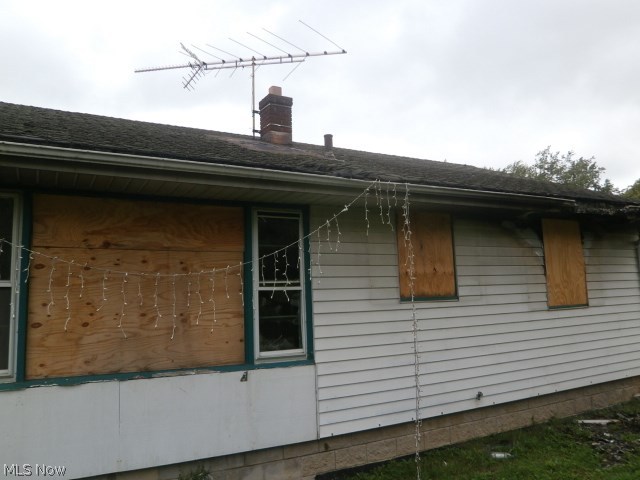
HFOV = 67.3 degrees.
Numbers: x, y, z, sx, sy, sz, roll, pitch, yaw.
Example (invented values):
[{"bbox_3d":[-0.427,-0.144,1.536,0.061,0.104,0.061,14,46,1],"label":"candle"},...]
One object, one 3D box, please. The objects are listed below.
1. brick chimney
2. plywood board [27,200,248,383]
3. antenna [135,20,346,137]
[{"bbox_3d":[-0.746,-2.103,8.247,0.430,1.067,0.430,2,-7,-28],"label":"brick chimney"},{"bbox_3d":[-1.559,0.401,4.354,1.832,1.534,0.070,2,-7,-28],"label":"plywood board"},{"bbox_3d":[-1.464,-2.692,8.271,3.851,1.860,1.830,-2,-6,8],"label":"antenna"}]

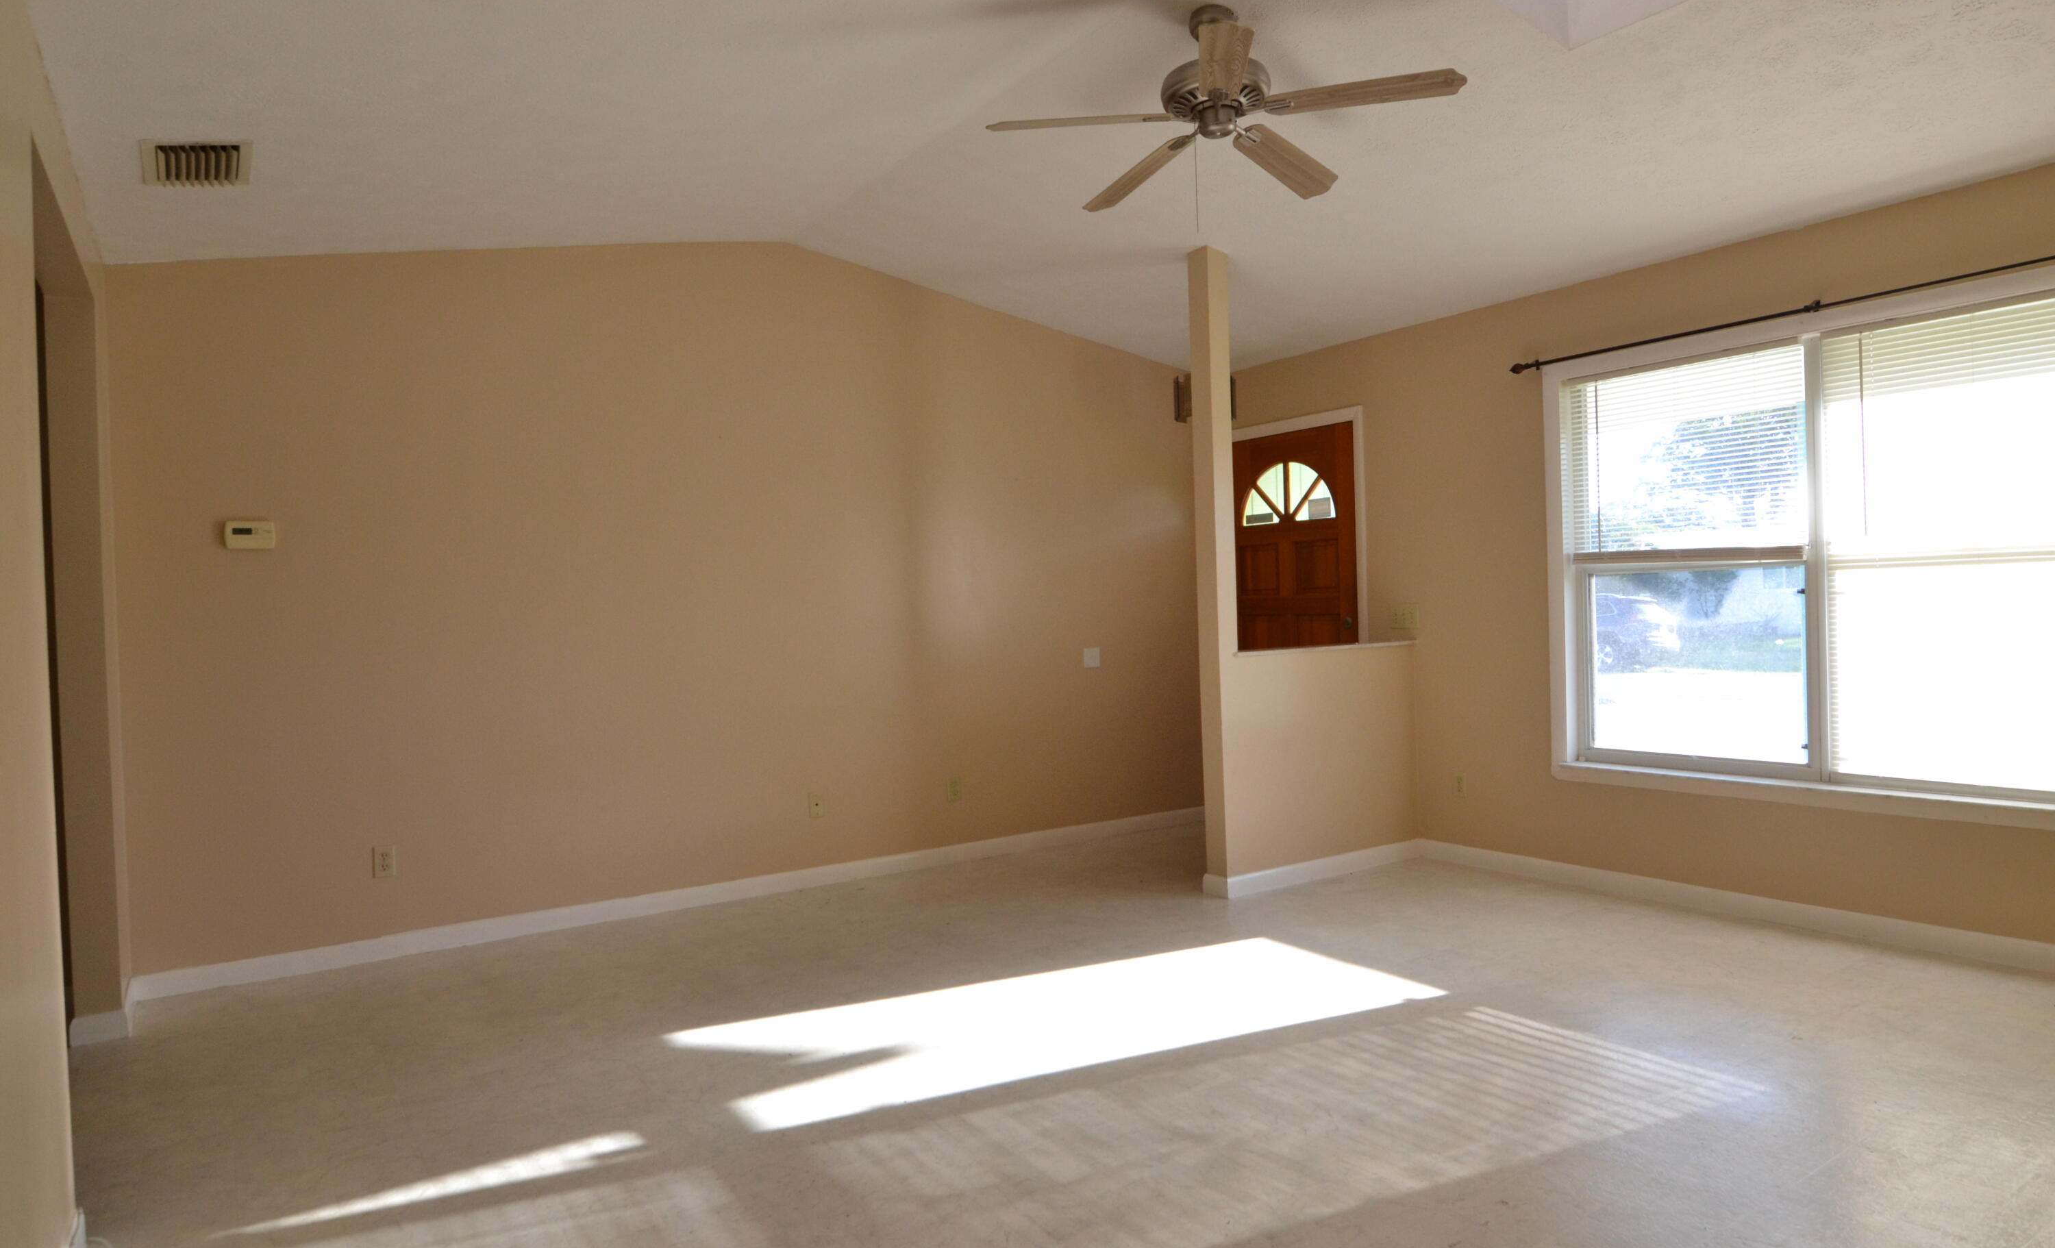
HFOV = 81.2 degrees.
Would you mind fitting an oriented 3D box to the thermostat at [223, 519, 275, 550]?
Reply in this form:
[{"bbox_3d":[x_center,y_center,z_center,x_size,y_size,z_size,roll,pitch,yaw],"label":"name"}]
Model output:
[{"bbox_3d":[-2.702,-0.307,4.169,0.141,0.099,0.032,-2,1,-34],"label":"thermostat"}]

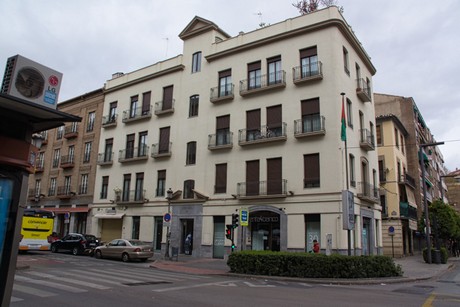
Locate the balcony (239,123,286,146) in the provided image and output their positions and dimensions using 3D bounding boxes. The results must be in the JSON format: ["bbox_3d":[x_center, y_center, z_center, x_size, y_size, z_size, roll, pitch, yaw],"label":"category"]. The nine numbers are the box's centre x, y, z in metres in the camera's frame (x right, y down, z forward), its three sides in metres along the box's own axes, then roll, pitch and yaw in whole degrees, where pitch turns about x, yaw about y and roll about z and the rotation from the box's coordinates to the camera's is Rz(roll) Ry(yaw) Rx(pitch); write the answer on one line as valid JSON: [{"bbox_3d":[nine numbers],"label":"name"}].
[{"bbox_3d":[2.214,-1.282,23.652,3.450,1.080,0.460,-7,-15,33],"label":"balcony"}]

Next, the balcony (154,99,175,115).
[{"bbox_3d":[-5.713,-4.076,30.447,1.822,1.025,0.480,-7,-16,33],"label":"balcony"}]

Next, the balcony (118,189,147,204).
[{"bbox_3d":[-8.693,3.882,30.446,3.027,1.075,0.480,-7,-16,33],"label":"balcony"}]

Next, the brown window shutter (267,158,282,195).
[{"bbox_3d":[3.000,1.535,22.808,1.110,2.450,0.100,-7,-15,33],"label":"brown window shutter"}]

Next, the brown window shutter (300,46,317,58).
[{"bbox_3d":[5.457,-6.920,23.743,1.204,0.648,0.100,-7,-15,31],"label":"brown window shutter"}]

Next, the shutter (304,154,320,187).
[{"bbox_3d":[5.306,1.084,22.205,0.980,2.088,0.060,-7,-16,33],"label":"shutter"}]

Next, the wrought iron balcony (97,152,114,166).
[{"bbox_3d":[-11.713,0.565,32.542,1.645,1.106,0.539,-7,-15,31],"label":"wrought iron balcony"}]

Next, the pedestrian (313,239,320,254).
[{"bbox_3d":[4.831,5.648,19.218,0.380,1.580,0.480,-3,-14,18],"label":"pedestrian"}]

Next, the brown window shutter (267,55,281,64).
[{"bbox_3d":[3.258,-6.796,25.128,1.134,0.379,0.100,-7,-15,31],"label":"brown window shutter"}]

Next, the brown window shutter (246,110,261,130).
[{"bbox_3d":[1.788,-2.402,25.031,1.183,1.468,0.100,-7,-15,31],"label":"brown window shutter"}]

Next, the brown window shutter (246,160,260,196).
[{"bbox_3d":[1.678,1.749,24.116,1.134,2.467,0.100,-7,-15,31],"label":"brown window shutter"}]

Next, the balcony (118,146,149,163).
[{"bbox_3d":[-8.751,0.120,31.435,3.334,1.186,0.480,-7,-16,33],"label":"balcony"}]

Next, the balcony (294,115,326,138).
[{"bbox_3d":[5.133,-1.643,22.225,1.848,1.148,0.539,-7,-15,31],"label":"balcony"}]

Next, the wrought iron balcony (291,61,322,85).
[{"bbox_3d":[5.280,-5.428,23.385,1.925,1.023,0.480,-7,-16,33],"label":"wrought iron balcony"}]

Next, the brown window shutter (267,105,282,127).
[{"bbox_3d":[3.173,-2.529,24.170,1.162,1.553,0.100,-7,-15,31],"label":"brown window shutter"}]

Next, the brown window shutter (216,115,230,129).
[{"bbox_3d":[-0.444,-2.375,26.461,1.225,0.965,0.100,-7,-15,31],"label":"brown window shutter"}]

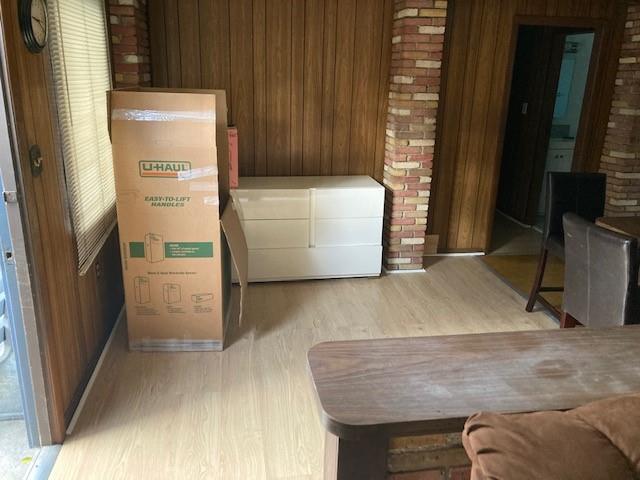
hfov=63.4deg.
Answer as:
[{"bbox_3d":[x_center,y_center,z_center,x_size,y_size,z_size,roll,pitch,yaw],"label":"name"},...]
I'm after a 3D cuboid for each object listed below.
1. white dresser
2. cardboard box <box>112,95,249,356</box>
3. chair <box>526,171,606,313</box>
[{"bbox_3d":[-0.137,-0.113,4.224,1.190,0.725,0.490,-1,17,-9],"label":"white dresser"},{"bbox_3d":[-0.788,-0.131,3.045,0.590,1.420,0.600,0,17,-5],"label":"cardboard box"},{"bbox_3d":[1.694,0.117,3.251,0.420,0.970,0.580,1,17,-3],"label":"chair"}]

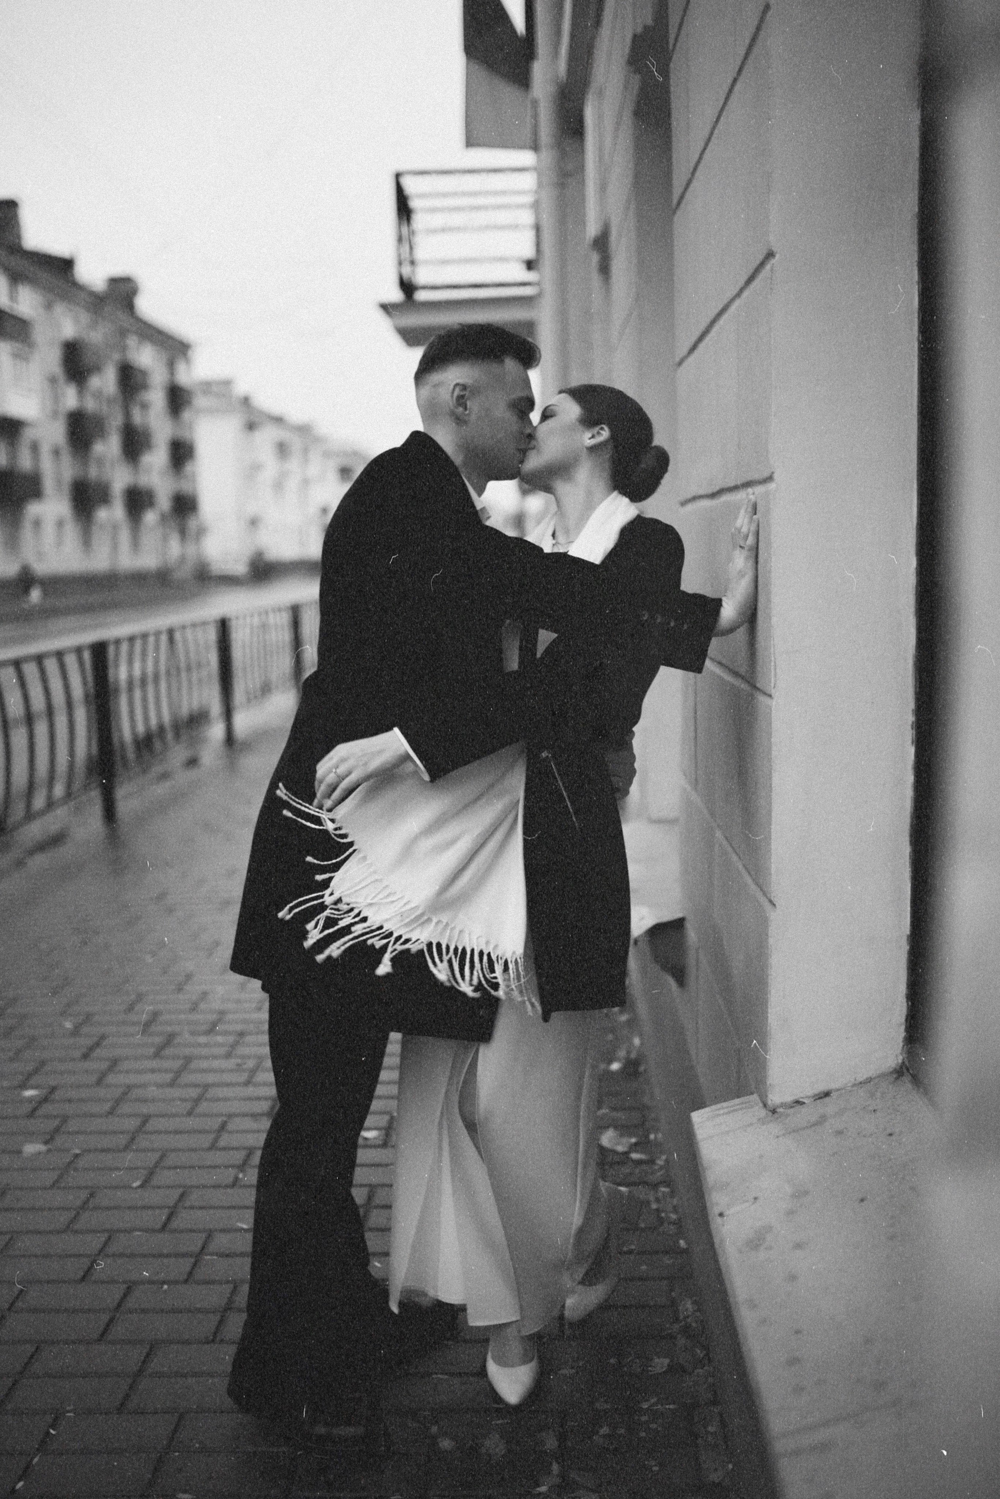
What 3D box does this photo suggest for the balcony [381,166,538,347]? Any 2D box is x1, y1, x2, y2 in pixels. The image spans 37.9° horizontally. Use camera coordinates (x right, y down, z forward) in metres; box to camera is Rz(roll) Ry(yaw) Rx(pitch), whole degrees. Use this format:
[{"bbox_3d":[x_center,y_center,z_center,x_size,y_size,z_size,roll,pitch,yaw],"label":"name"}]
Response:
[{"bbox_3d":[-0.279,-4.152,12.457,1.315,1.190,1.680,-2,8,1],"label":"balcony"}]

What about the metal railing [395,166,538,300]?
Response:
[{"bbox_3d":[-0.212,-4.238,12.444,1.175,1.020,1.400,-2,8,1],"label":"metal railing"}]

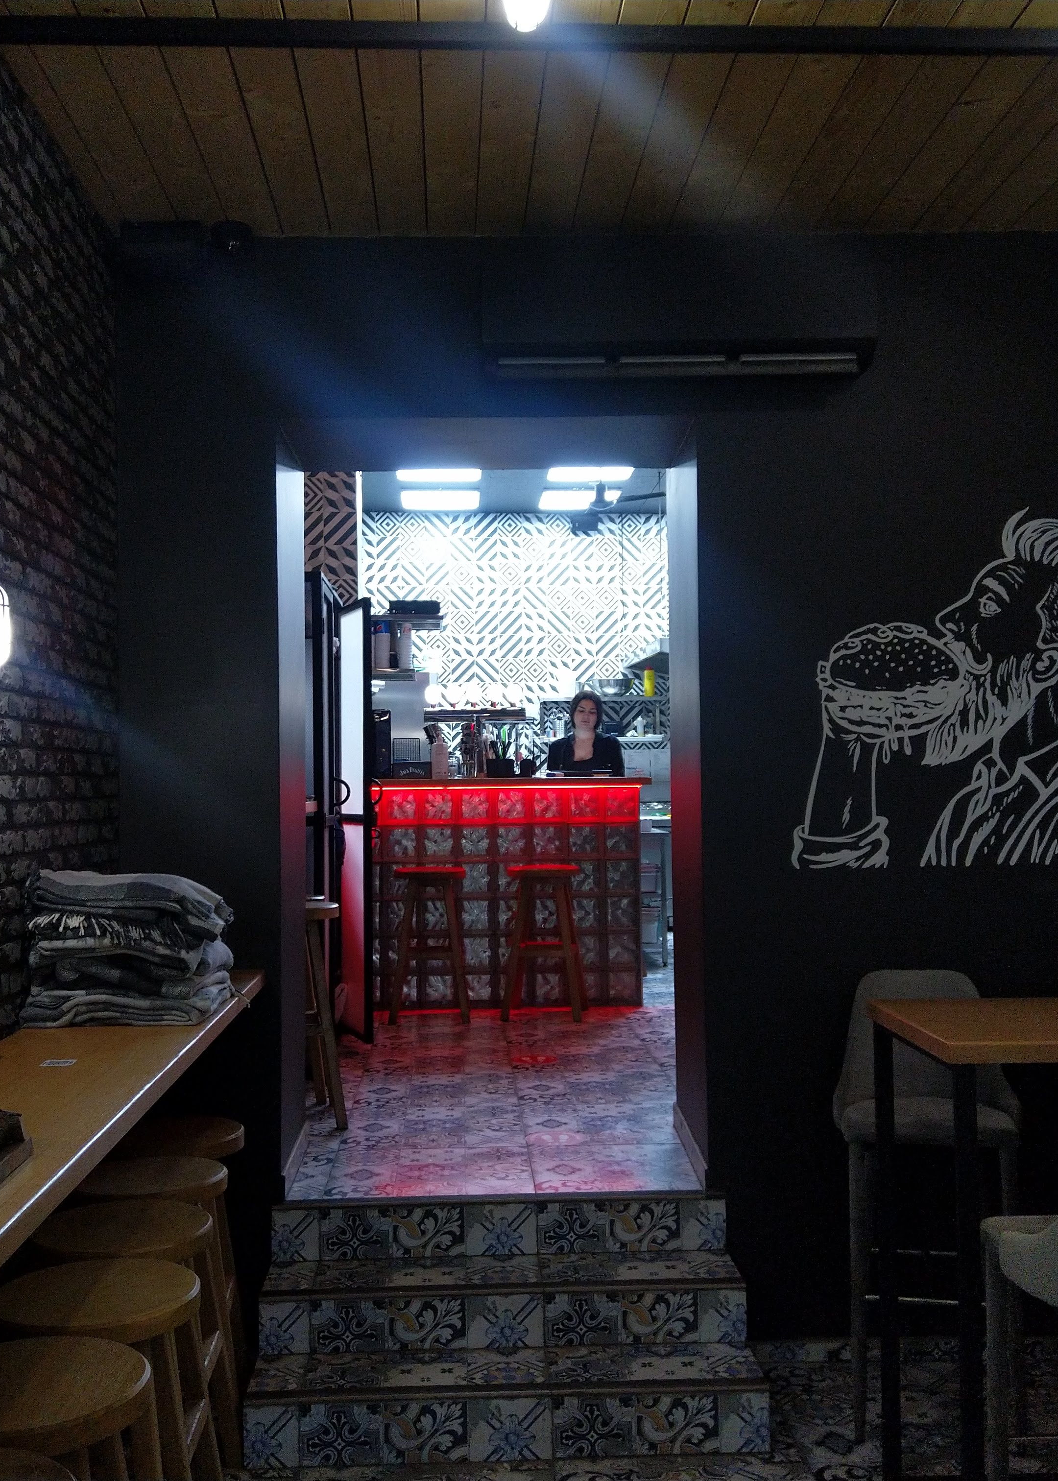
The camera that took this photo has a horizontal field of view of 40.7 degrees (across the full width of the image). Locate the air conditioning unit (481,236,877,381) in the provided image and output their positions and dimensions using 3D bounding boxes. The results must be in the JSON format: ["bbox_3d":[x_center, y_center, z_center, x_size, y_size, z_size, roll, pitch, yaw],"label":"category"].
[{"bbox_3d":[0.396,-1.181,3.918,1.032,0.327,0.228,0,-2,-3],"label":"air conditioning unit"}]

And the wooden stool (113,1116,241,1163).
[{"bbox_3d":[-0.880,1.358,3.560,0.377,0.762,0.377,0,-2,-3],"label":"wooden stool"}]

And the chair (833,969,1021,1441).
[{"bbox_3d":[1.044,1.179,3.740,0.466,1.091,0.476,-1,-2,9],"label":"chair"}]

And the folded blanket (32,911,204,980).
[{"bbox_3d":[-0.899,0.446,3.188,0.357,0.124,0.337,0,-2,-3],"label":"folded blanket"}]

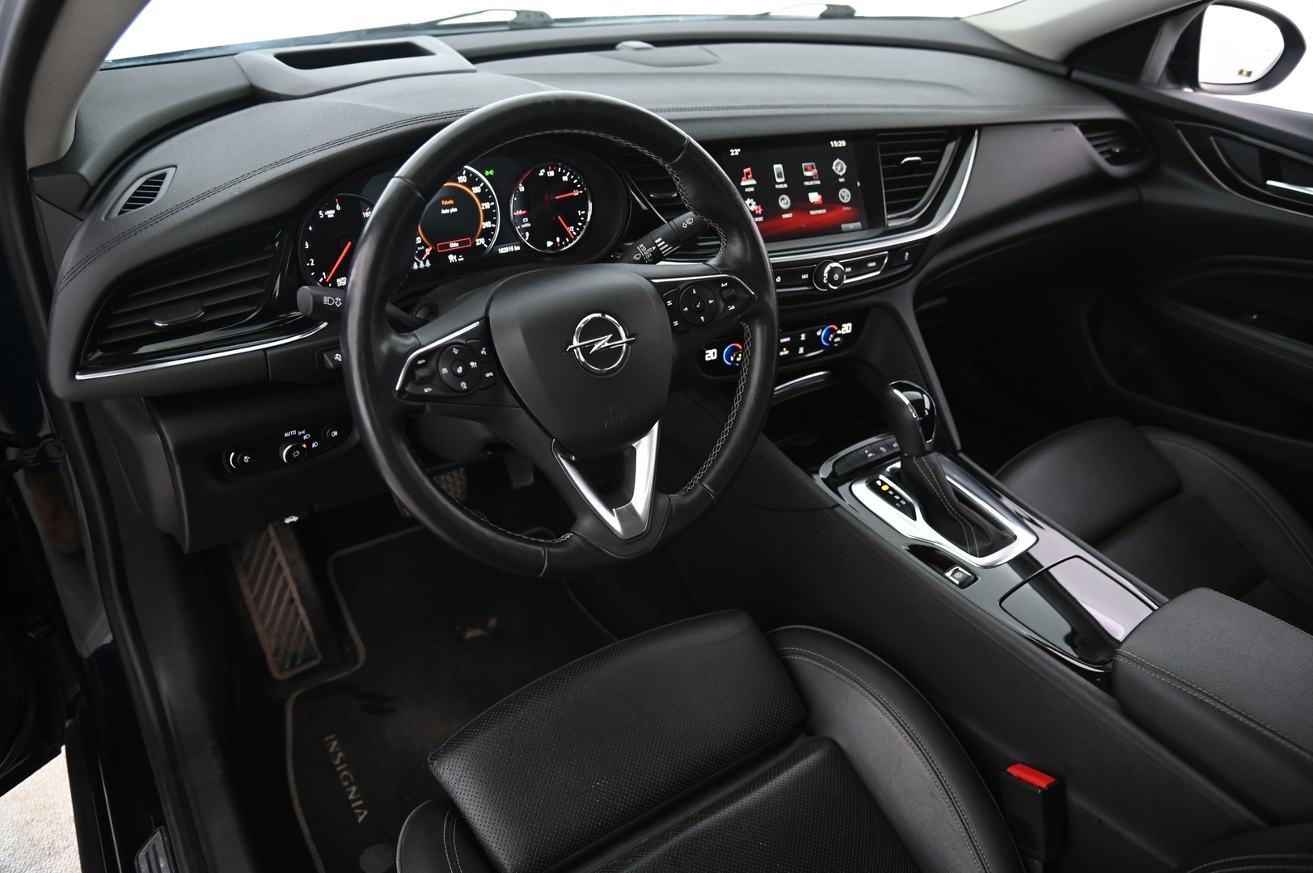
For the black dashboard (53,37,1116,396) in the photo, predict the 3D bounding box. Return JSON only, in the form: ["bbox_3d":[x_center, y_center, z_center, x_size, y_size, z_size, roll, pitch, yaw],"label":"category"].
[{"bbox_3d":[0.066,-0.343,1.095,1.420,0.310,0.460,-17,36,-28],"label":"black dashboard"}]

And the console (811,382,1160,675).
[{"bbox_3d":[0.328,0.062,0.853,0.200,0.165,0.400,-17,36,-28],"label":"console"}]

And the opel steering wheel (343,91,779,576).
[{"bbox_3d":[-0.065,-0.074,0.698,0.370,0.370,0.100,-17,18,-28],"label":"opel steering wheel"}]

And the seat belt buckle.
[{"bbox_3d":[0.317,0.318,0.736,0.027,0.074,0.042,-17,16,-28],"label":"seat belt buckle"}]

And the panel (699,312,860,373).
[{"bbox_3d":[0.154,-0.116,1.063,0.237,0.052,0.040,-12,26,-22],"label":"panel"}]

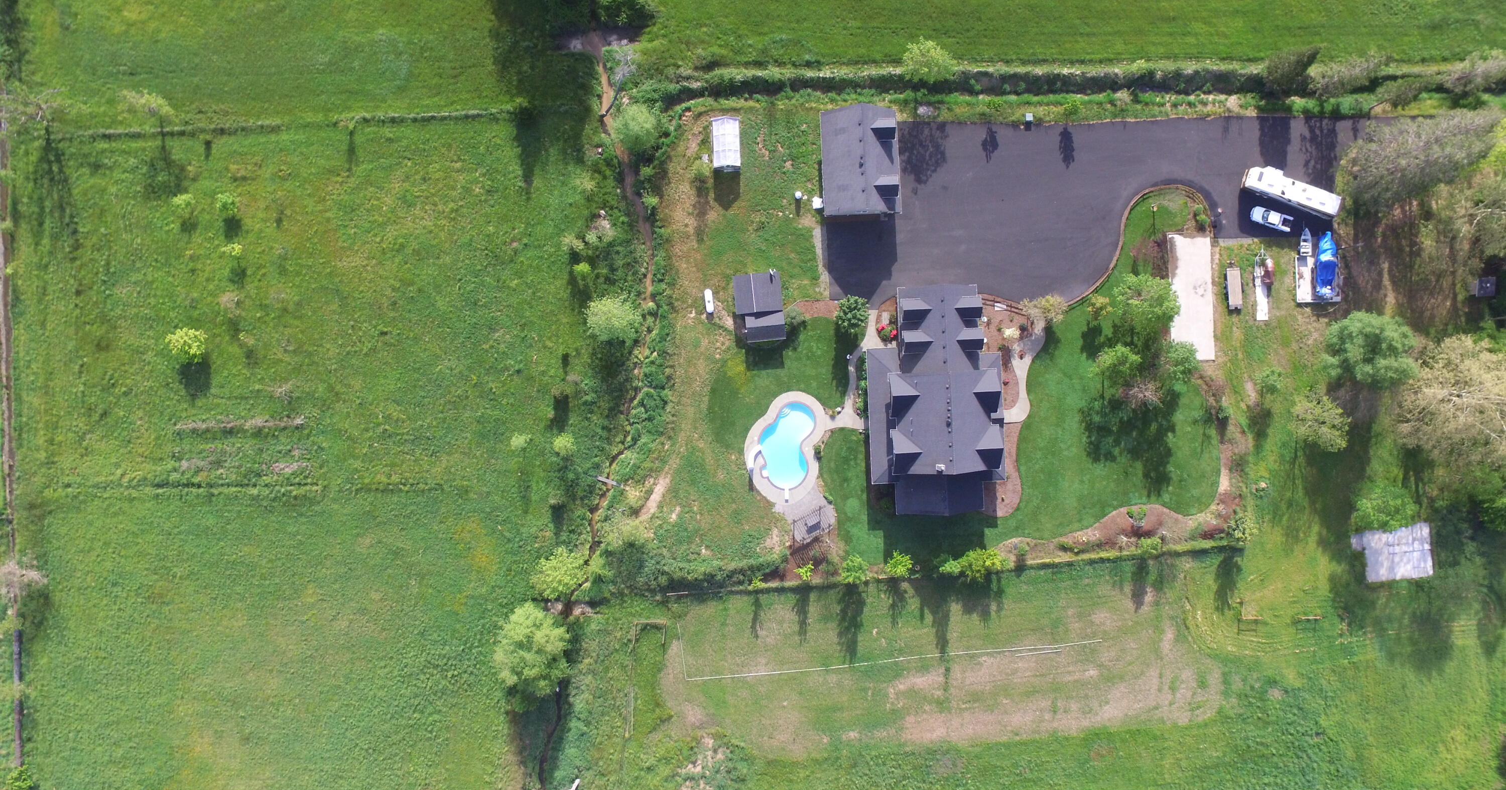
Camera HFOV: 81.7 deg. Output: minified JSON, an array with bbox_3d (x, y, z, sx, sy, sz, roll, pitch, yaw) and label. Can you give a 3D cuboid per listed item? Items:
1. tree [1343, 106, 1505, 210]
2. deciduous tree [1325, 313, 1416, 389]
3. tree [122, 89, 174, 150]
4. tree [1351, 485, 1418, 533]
[{"bbox_3d":[81.150,-28.870,106.880,8.920,18.240,9.120,0,90,0],"label":"tree"},{"bbox_3d":[77.810,-5.720,109.920,8.920,11.950,9.120,0,90,0],"label":"deciduous tree"},{"bbox_3d":[-79.160,-37.380,114.000,5.800,7.000,5.400,0,90,0],"label":"tree"},{"bbox_3d":[82.580,14.910,114.250,6.900,6.500,6.100,0,90,0],"label":"tree"}]

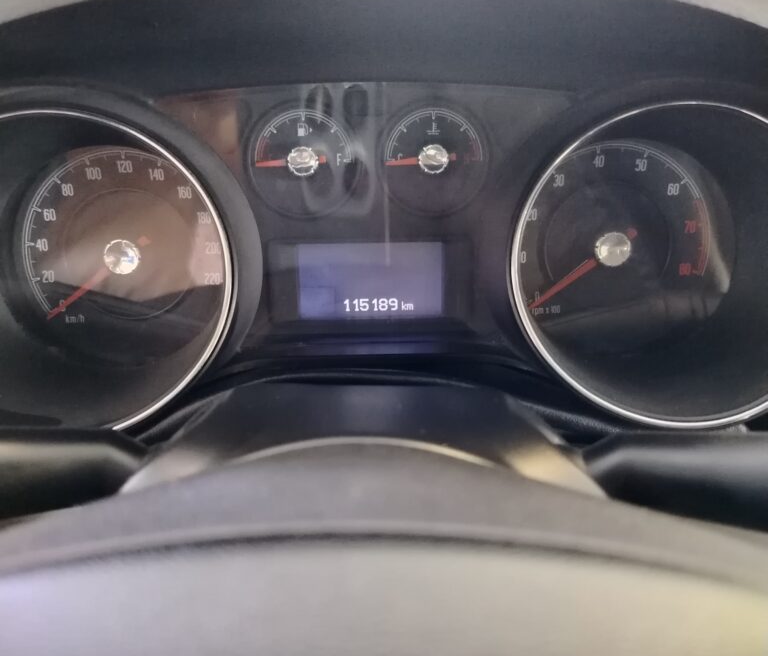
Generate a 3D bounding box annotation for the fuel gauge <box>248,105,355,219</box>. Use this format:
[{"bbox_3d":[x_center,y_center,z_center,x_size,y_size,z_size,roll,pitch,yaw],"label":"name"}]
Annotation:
[{"bbox_3d":[-0.034,-0.070,0.298,0.044,0.045,0.013,0,12,0],"label":"fuel gauge"}]

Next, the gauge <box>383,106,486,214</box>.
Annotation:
[{"bbox_3d":[0.021,-0.070,0.298,0.044,0.044,0.013,0,12,0],"label":"gauge"}]

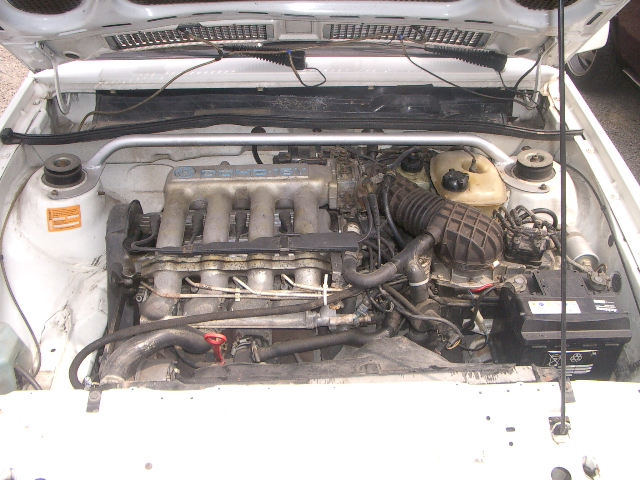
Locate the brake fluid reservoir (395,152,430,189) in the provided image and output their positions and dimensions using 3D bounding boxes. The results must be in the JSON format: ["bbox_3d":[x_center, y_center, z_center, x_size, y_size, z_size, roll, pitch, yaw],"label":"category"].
[{"bbox_3d":[0.209,-0.130,1.460,0.074,0.105,0.120,-1,38,-1],"label":"brake fluid reservoir"}]

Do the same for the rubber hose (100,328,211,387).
[{"bbox_3d":[-0.291,0.225,1.185,0.166,0.110,0.190,-1,38,-1],"label":"rubber hose"}]

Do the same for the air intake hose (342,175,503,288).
[{"bbox_3d":[0.206,-0.018,1.337,0.315,0.150,0.280,-1,38,-1],"label":"air intake hose"}]

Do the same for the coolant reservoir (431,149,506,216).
[{"bbox_3d":[0.323,-0.100,1.441,0.166,0.140,0.165,-1,38,-1],"label":"coolant reservoir"}]

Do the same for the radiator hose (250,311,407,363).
[{"bbox_3d":[0.020,0.184,1.283,0.292,0.090,0.095,-1,38,-1],"label":"radiator hose"}]

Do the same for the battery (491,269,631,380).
[{"bbox_3d":[0.480,0.186,1.348,0.207,0.190,0.175,-1,38,-1],"label":"battery"}]

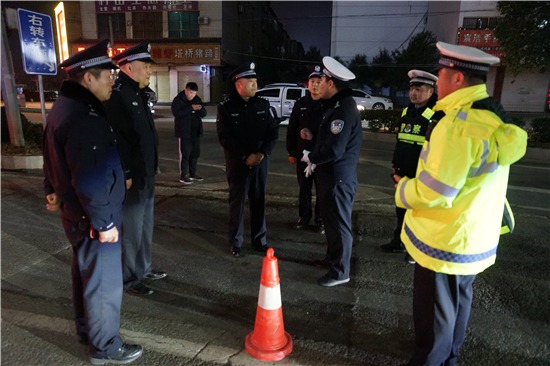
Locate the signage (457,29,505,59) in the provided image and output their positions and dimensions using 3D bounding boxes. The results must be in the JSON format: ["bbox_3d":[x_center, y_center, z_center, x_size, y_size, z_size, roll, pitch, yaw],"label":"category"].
[{"bbox_3d":[14.406,-9.535,25.500,3.400,2.300,0.200,2,13,2],"label":"signage"}]

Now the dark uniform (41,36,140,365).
[{"bbox_3d":[-0.960,0.145,1.990,0.450,1.750,0.540,-2,13,-14],"label":"dark uniform"}]

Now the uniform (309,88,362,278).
[{"bbox_3d":[0.526,0.042,2.989,0.420,1.580,0.520,3,14,12],"label":"uniform"}]

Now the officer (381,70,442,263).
[{"bbox_3d":[1.311,-0.136,3.455,0.390,1.780,0.580,-8,16,-37],"label":"officer"}]

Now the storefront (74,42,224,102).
[{"bbox_3d":[-10.225,-8.943,29.616,11.806,4.738,1.600,0,14,0],"label":"storefront"}]

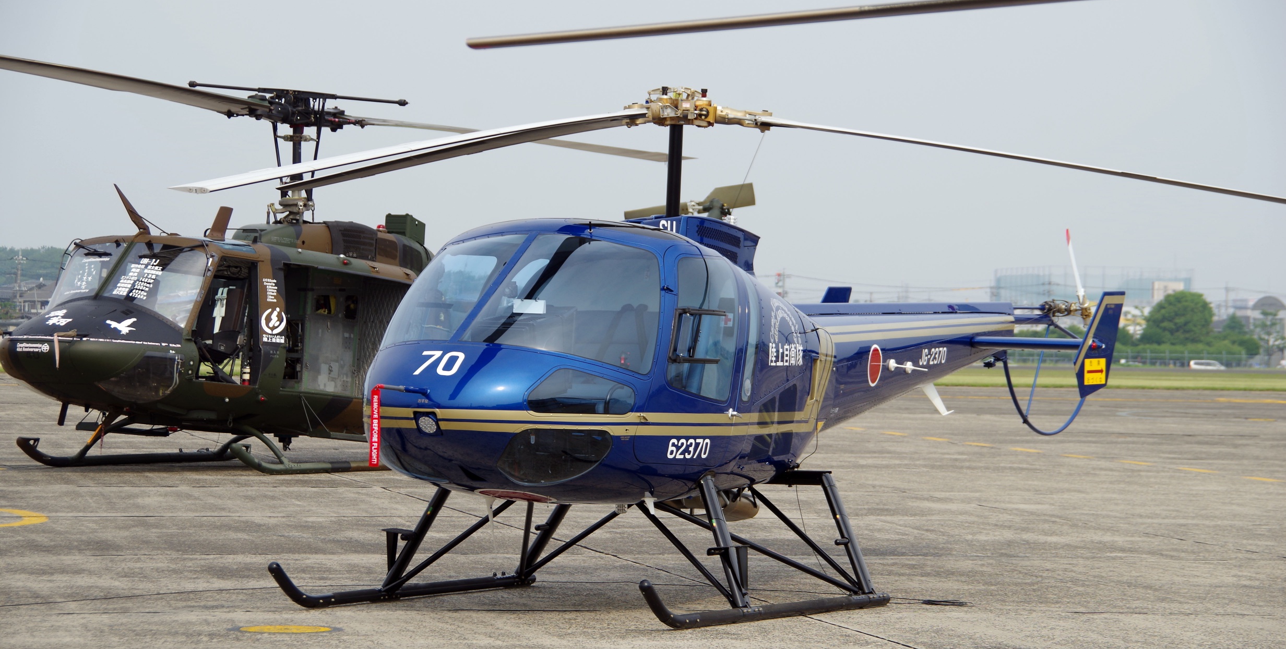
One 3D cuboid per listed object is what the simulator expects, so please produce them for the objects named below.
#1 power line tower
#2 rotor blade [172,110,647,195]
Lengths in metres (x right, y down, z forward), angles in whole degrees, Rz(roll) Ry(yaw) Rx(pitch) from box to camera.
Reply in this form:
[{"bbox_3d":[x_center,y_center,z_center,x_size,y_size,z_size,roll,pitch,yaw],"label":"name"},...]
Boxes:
[{"bbox_3d":[-74.794,-2.949,499.968,1.600,11.800,0.800,1,0,-6],"label":"power line tower"},{"bbox_3d":[-1.060,-0.915,21.294,0.230,0.080,4.450,3,9,28],"label":"rotor blade"}]

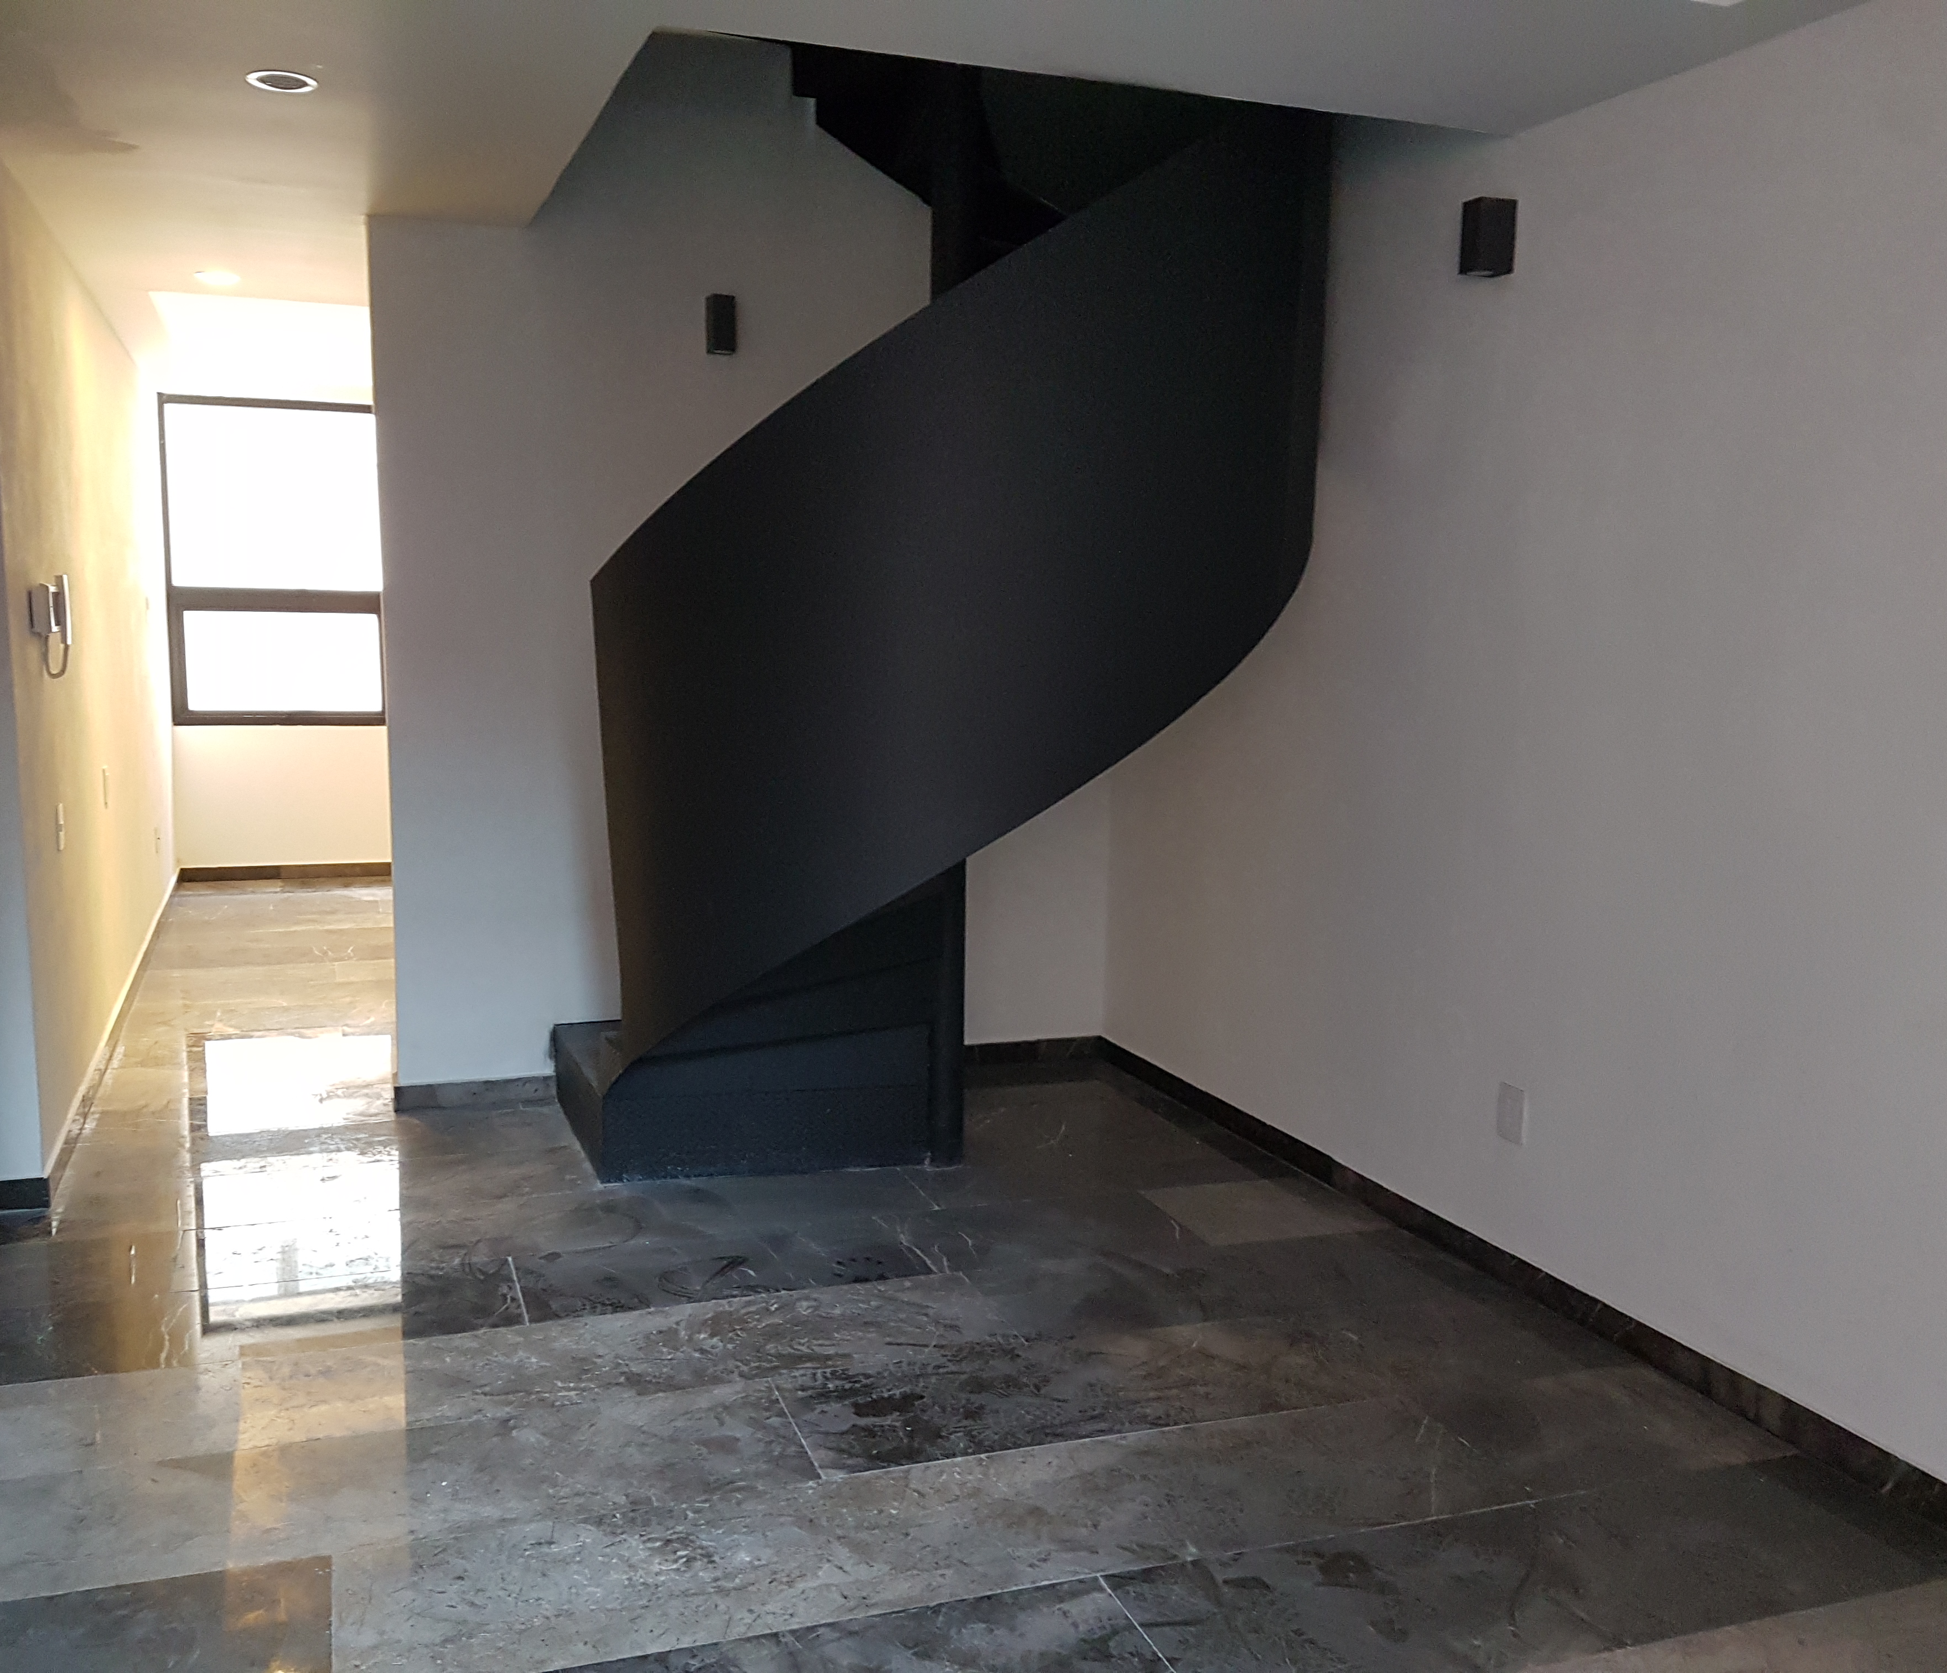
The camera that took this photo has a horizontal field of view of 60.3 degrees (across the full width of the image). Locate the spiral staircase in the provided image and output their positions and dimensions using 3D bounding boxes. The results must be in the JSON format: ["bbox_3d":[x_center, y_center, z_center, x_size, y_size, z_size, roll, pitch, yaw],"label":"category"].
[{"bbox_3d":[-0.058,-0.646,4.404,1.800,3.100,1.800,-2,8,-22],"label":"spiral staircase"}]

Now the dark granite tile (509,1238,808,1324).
[{"bbox_3d":[-0.722,0.997,3.781,0.592,0.015,0.396,-2,8,-18],"label":"dark granite tile"}]

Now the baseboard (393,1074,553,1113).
[{"bbox_3d":[-1.501,0.772,5.048,0.461,0.073,0.015,-2,8,-18],"label":"baseboard"}]

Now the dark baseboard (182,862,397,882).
[{"bbox_3d":[-3.734,0.192,9.148,1.095,0.072,0.015,-2,8,-18],"label":"dark baseboard"}]

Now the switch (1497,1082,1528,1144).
[{"bbox_3d":[1.209,0.623,3.772,0.010,0.122,0.080,-2,8,-22],"label":"switch"}]

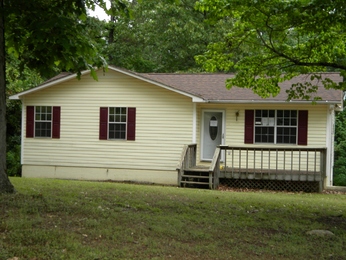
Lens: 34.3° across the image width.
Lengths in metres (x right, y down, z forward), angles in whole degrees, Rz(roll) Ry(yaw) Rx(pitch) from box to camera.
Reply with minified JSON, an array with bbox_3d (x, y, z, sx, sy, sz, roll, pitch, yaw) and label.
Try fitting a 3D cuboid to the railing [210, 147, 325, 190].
[{"bbox_3d":[3.258,1.355,18.979,3.747,1.525,1.273,1,0,14],"label":"railing"}]

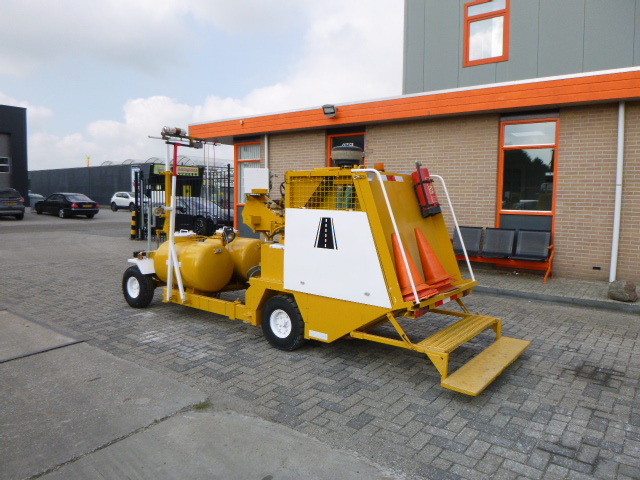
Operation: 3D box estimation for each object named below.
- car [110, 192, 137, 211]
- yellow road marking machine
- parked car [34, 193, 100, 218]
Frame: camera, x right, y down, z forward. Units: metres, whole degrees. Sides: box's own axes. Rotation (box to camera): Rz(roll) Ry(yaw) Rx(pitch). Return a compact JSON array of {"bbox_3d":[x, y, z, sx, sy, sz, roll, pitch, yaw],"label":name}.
[{"bbox_3d":[-15.045,-3.049,37.133,4.350,1.600,1.800,4,7,36],"label":"car"},{"bbox_3d":[-0.367,-0.136,5.076,4.780,2.220,1.390,5,7,38],"label":"yellow road marking machine"},{"bbox_3d":[-15.646,-2.107,28.434,5.000,1.450,1.860,5,7,38],"label":"parked car"}]

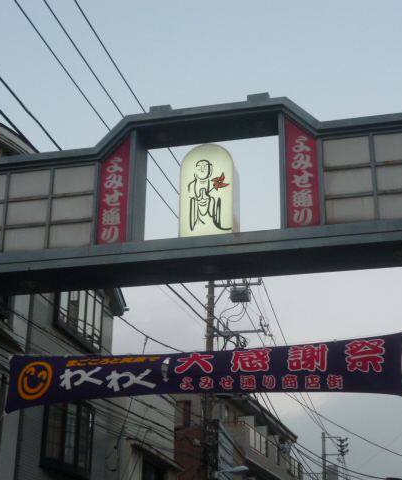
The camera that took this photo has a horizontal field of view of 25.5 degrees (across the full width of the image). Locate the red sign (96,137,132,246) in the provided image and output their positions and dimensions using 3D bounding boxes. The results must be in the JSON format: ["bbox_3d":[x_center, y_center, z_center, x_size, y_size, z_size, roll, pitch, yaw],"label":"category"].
[{"bbox_3d":[-1.088,-0.632,11.208,0.376,1.464,0.120,-5,-22,13],"label":"red sign"}]

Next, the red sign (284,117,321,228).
[{"bbox_3d":[1.223,-0.830,10.690,0.376,1.464,0.120,-5,-22,13],"label":"red sign"}]

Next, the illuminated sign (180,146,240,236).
[{"bbox_3d":[0.115,-0.540,11.089,0.660,1.250,0.450,-5,-22,13],"label":"illuminated sign"}]

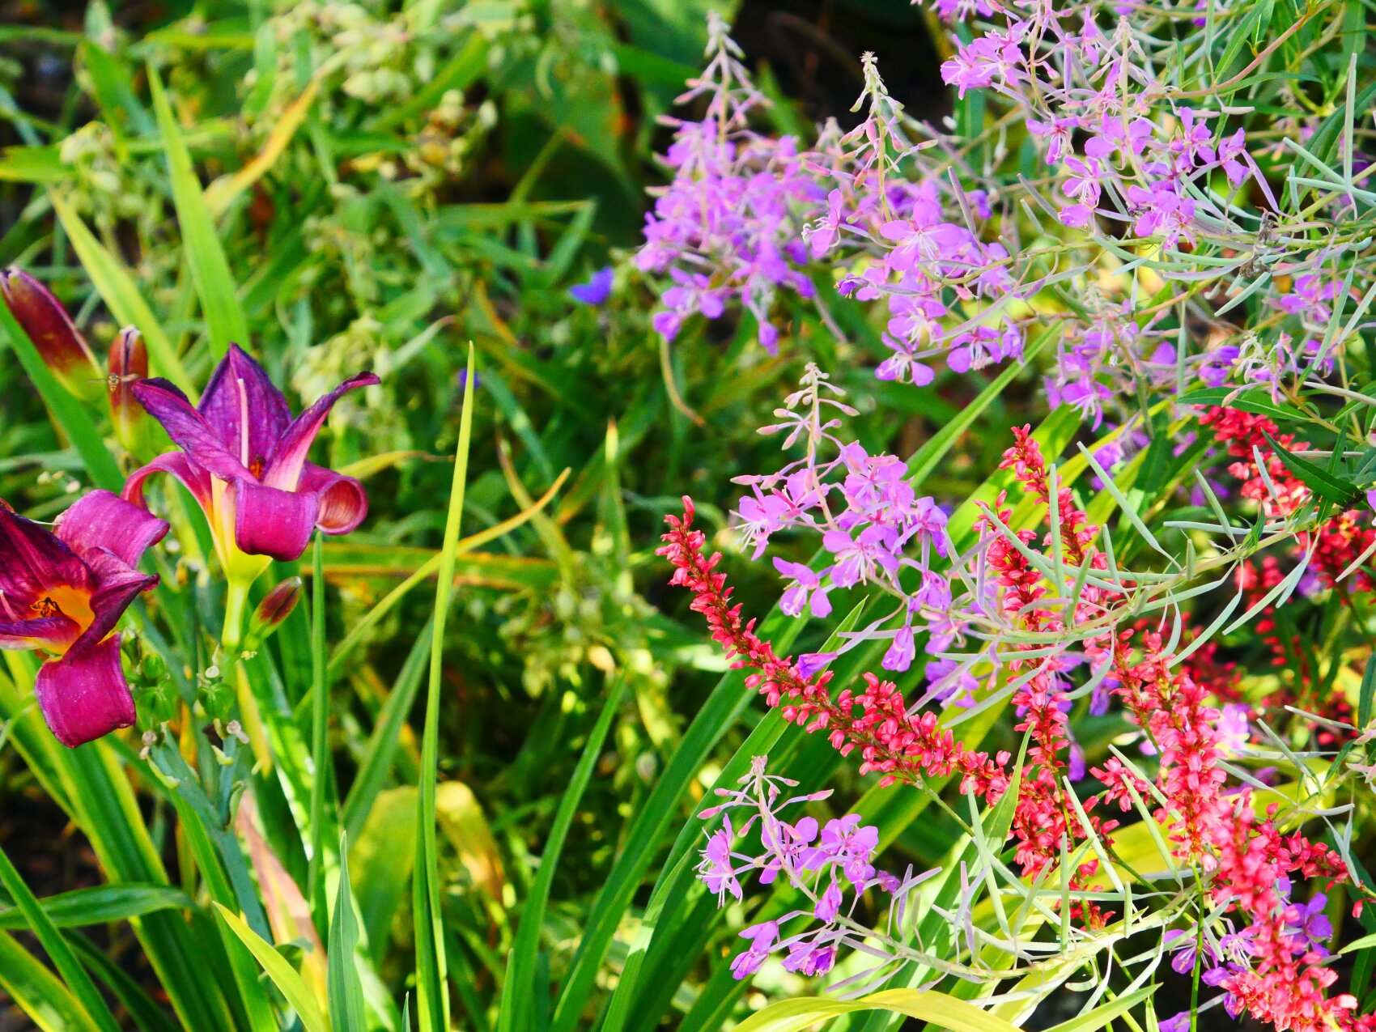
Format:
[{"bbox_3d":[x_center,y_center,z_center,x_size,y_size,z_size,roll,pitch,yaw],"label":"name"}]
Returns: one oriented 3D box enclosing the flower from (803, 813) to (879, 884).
[{"bbox_3d":[0.057,0.126,1.740,0.027,0.024,0.018,10,21,28],"label":"flower"}]

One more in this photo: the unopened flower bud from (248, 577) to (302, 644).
[{"bbox_3d":[-0.181,0.042,2.020,0.014,0.037,0.014,40,9,0],"label":"unopened flower bud"}]

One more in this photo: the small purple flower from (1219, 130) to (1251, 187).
[{"bbox_3d":[0.219,-0.144,1.850,0.014,0.021,0.021,-5,19,-14],"label":"small purple flower"}]

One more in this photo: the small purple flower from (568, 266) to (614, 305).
[{"bbox_3d":[-0.050,-0.117,2.350,0.024,0.019,0.016,0,18,0],"label":"small purple flower"}]

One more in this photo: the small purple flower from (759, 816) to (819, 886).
[{"bbox_3d":[0.045,0.148,2.050,0.026,0.031,0.016,2,12,6],"label":"small purple flower"}]

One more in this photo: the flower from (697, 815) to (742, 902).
[{"bbox_3d":[0.014,0.152,2.050,0.022,0.037,0.026,-12,19,-12],"label":"flower"}]

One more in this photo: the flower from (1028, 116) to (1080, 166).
[{"bbox_3d":[0.168,-0.173,2.120,0.025,0.022,0.016,-1,21,-3],"label":"flower"}]

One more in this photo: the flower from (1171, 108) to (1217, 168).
[{"bbox_3d":[0.203,-0.152,1.850,0.015,0.022,0.022,10,21,28],"label":"flower"}]

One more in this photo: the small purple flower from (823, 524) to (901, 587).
[{"bbox_3d":[0.066,0.015,1.760,0.029,0.022,0.018,3,18,10],"label":"small purple flower"}]

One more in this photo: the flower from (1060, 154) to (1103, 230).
[{"bbox_3d":[0.181,-0.149,2.120,0.022,0.033,0.018,10,22,29],"label":"flower"}]

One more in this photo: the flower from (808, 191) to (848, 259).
[{"bbox_3d":[0.056,-0.115,1.820,0.016,0.024,0.022,-6,19,-19],"label":"flower"}]

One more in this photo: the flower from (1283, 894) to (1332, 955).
[{"bbox_3d":[0.245,0.161,1.820,0.023,0.023,0.015,12,22,33],"label":"flower"}]

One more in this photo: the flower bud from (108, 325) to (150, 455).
[{"bbox_3d":[-0.250,-0.056,2.070,0.019,0.058,0.019,-6,12,1],"label":"flower bud"}]

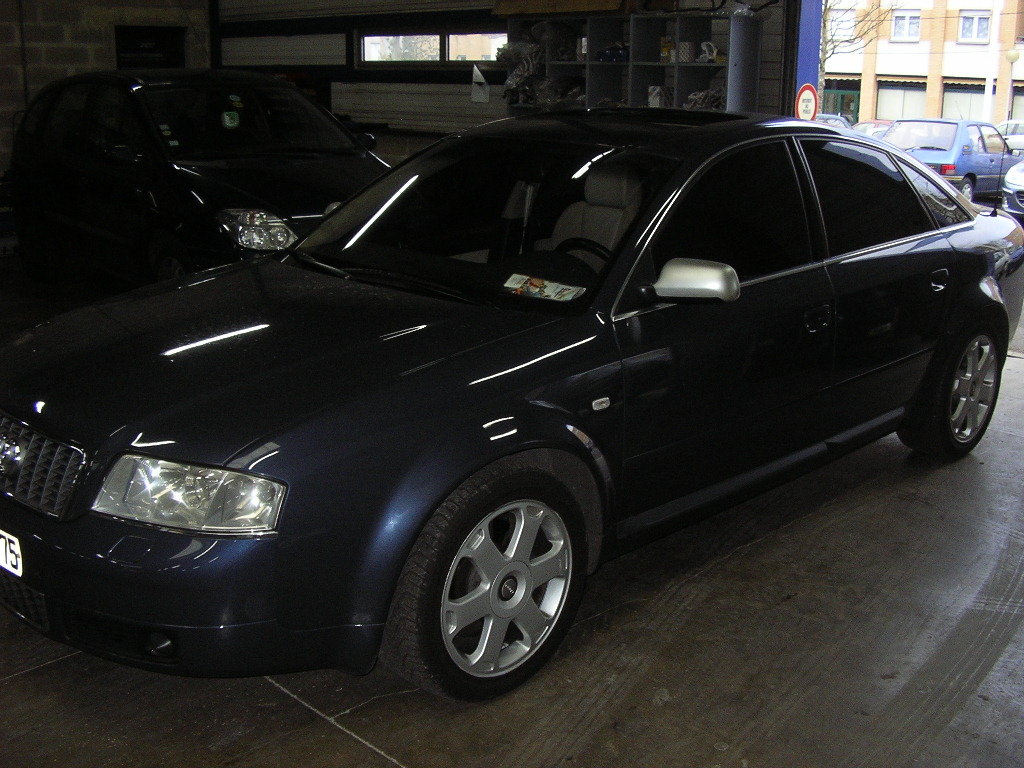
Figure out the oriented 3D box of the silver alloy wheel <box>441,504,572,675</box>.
[{"bbox_3d":[-0.057,0.502,2.892,0.460,0.460,0.180,-14,21,-43],"label":"silver alloy wheel"}]

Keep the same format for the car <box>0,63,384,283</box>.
[{"bbox_3d":[-2.330,-1.510,8.450,1.760,1.620,4.300,-12,19,-38],"label":"car"}]

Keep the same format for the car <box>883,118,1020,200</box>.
[{"bbox_3d":[7.360,-3.610,18.400,3.700,1.370,1.570,-14,20,-42],"label":"car"}]

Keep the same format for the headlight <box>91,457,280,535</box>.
[{"bbox_3d":[-0.706,0.247,2.473,0.460,0.145,0.210,9,17,31],"label":"headlight"}]

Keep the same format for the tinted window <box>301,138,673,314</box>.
[{"bbox_3d":[-0.106,-0.571,3.722,1.360,0.160,0.730,15,55,43],"label":"tinted window"}]

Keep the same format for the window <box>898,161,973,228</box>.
[{"bbox_3d":[1.680,-0.770,4.492,0.500,0.300,0.060,-14,-1,-43],"label":"window"}]

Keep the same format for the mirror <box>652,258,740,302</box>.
[{"bbox_3d":[0.516,-0.288,3.087,0.140,0.120,0.205,-14,21,-43],"label":"mirror"}]

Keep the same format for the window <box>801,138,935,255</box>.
[{"bbox_3d":[1.326,-0.714,4.155,0.820,0.410,0.060,-14,-1,-43],"label":"window"}]

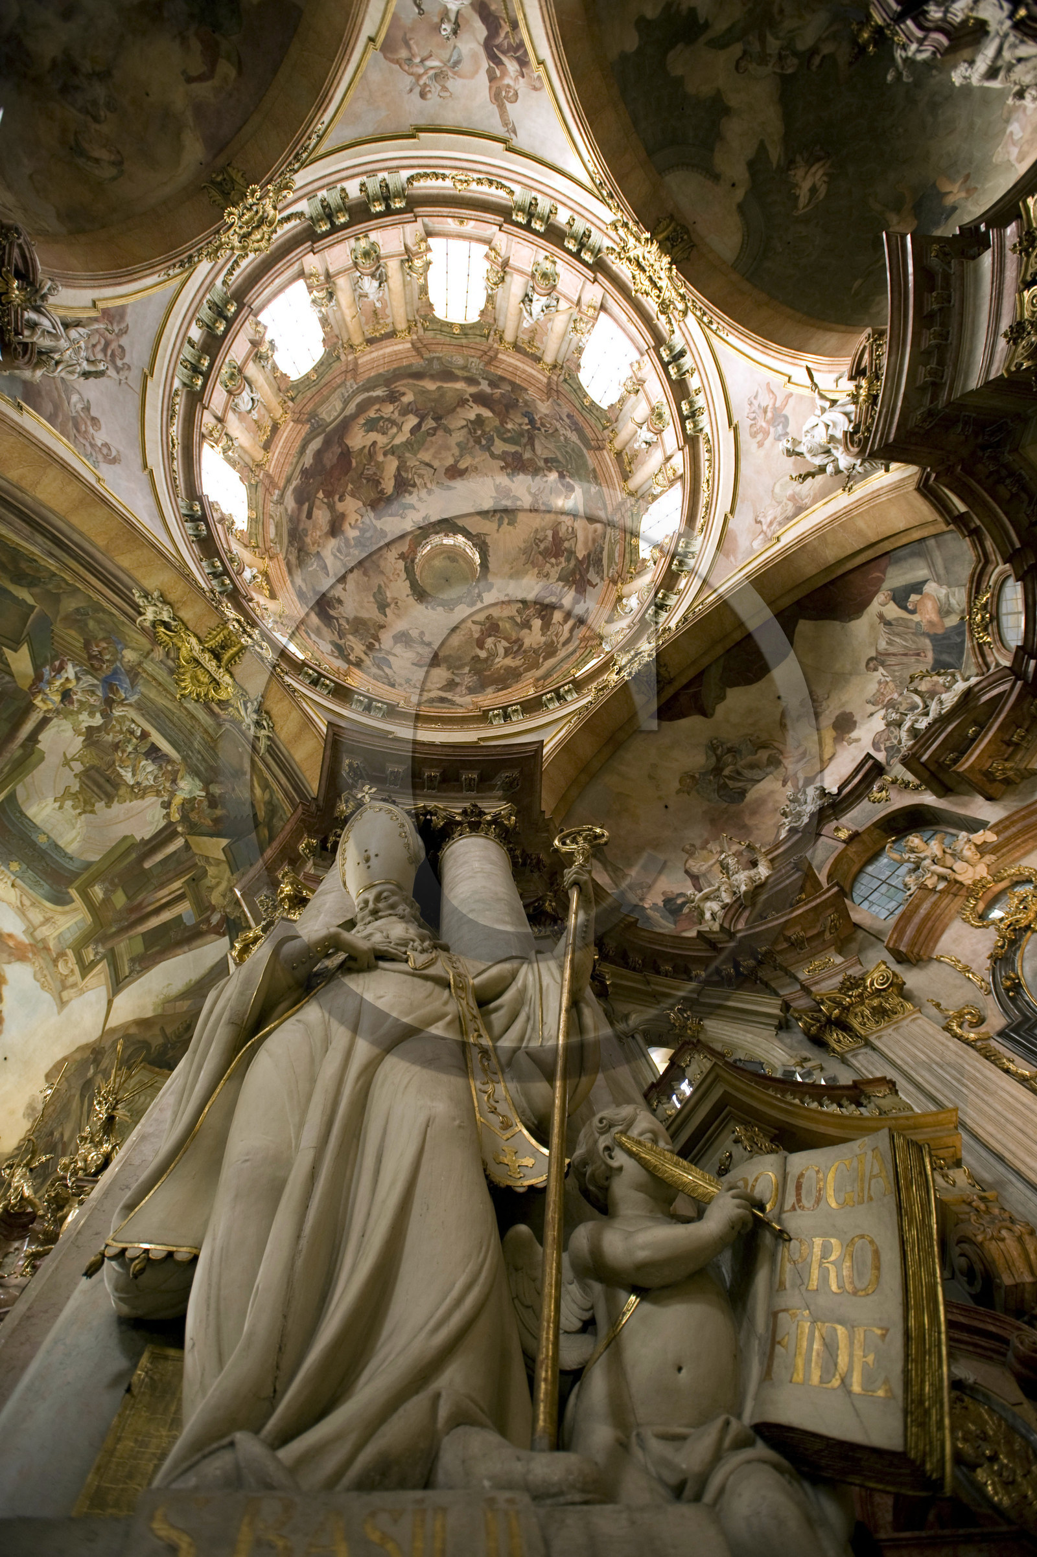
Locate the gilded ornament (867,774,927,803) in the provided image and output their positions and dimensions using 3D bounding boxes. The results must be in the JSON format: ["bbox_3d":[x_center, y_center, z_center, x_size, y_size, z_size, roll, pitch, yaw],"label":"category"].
[{"bbox_3d":[9.198,0.329,17.963,0.900,1.700,0.400,-45,-80,2],"label":"gilded ornament"}]

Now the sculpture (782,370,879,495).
[{"bbox_3d":[6.796,-7.569,16.212,1.400,2.900,2.500,-1,-82,-6],"label":"sculpture"}]

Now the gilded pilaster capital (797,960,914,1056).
[{"bbox_3d":[6.870,4.716,14.599,2.100,1.350,1.000,-21,-82,-3],"label":"gilded pilaster capital"}]

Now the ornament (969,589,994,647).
[{"bbox_3d":[11.000,-3.819,17.411,0.400,0.750,1.350,-13,-81,-4],"label":"ornament"}]

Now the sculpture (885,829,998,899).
[{"bbox_3d":[8.076,1.580,14.221,1.700,2.100,0.850,-45,-80,2],"label":"sculpture"}]

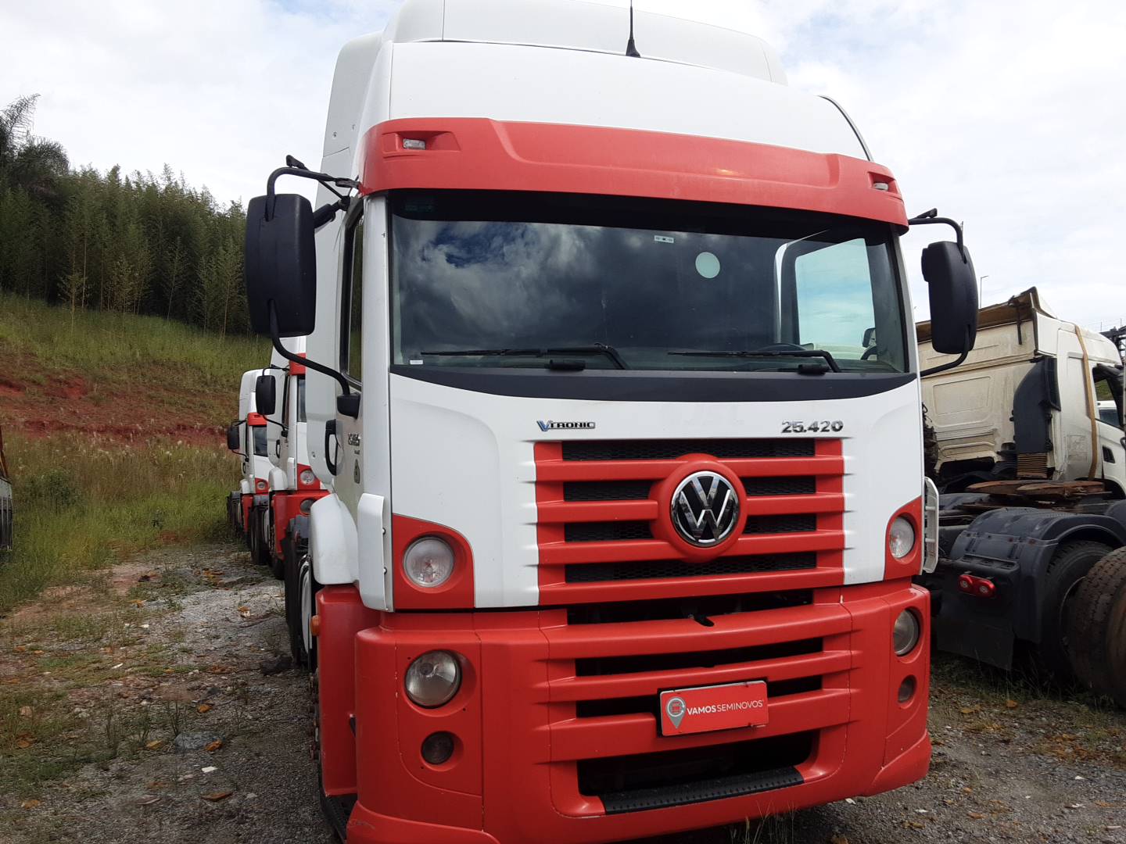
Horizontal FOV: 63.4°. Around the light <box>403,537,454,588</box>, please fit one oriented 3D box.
[{"bbox_3d":[-0.456,0.479,3.110,0.176,0.176,0.078,0,0,-13],"label":"light"}]

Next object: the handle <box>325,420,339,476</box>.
[{"bbox_3d":[-1.044,0.117,4.100,0.064,0.255,0.083,0,0,-20],"label":"handle"}]

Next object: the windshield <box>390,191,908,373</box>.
[{"bbox_3d":[0.450,-0.534,3.482,2.176,0.696,0.274,0,0,-20],"label":"windshield"}]

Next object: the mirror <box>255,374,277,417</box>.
[{"bbox_3d":[-3.679,-0.327,11.270,0.245,0.505,0.127,0,0,-22],"label":"mirror"}]

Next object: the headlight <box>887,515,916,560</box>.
[{"bbox_3d":[1.401,0.479,3.768,0.176,0.176,0.078,0,0,-27],"label":"headlight"}]

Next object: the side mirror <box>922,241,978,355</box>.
[{"bbox_3d":[1.768,-0.556,4.121,0.250,0.505,0.137,0,0,-20],"label":"side mirror"}]

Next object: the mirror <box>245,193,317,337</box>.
[{"bbox_3d":[-0.977,-0.546,3.147,0.245,0.505,0.127,0,0,-20],"label":"mirror"}]

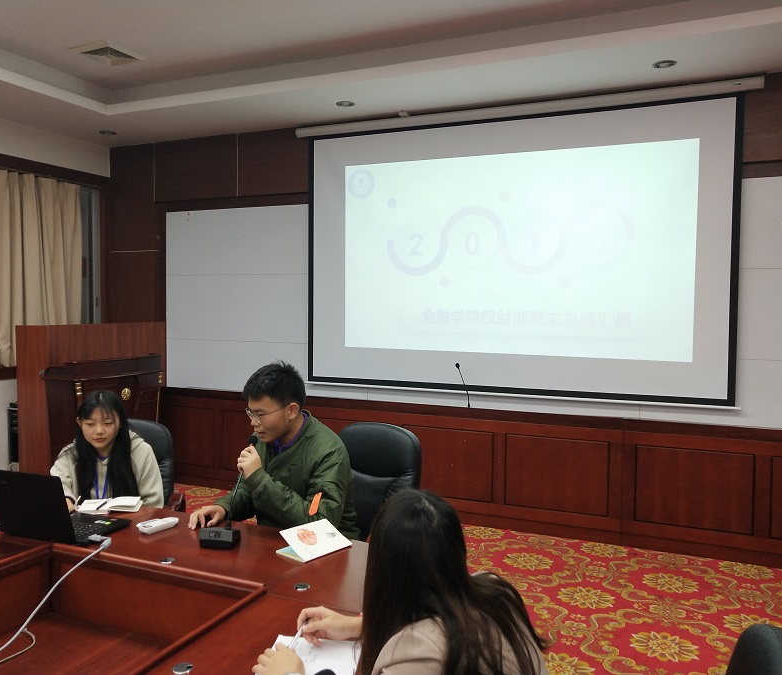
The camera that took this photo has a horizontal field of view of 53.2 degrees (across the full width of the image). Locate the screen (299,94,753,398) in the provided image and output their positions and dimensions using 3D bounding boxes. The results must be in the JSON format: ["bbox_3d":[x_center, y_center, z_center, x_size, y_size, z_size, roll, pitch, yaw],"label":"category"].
[{"bbox_3d":[0.735,-0.566,5.417,3.071,1.903,0.040,2,1,26],"label":"screen"}]

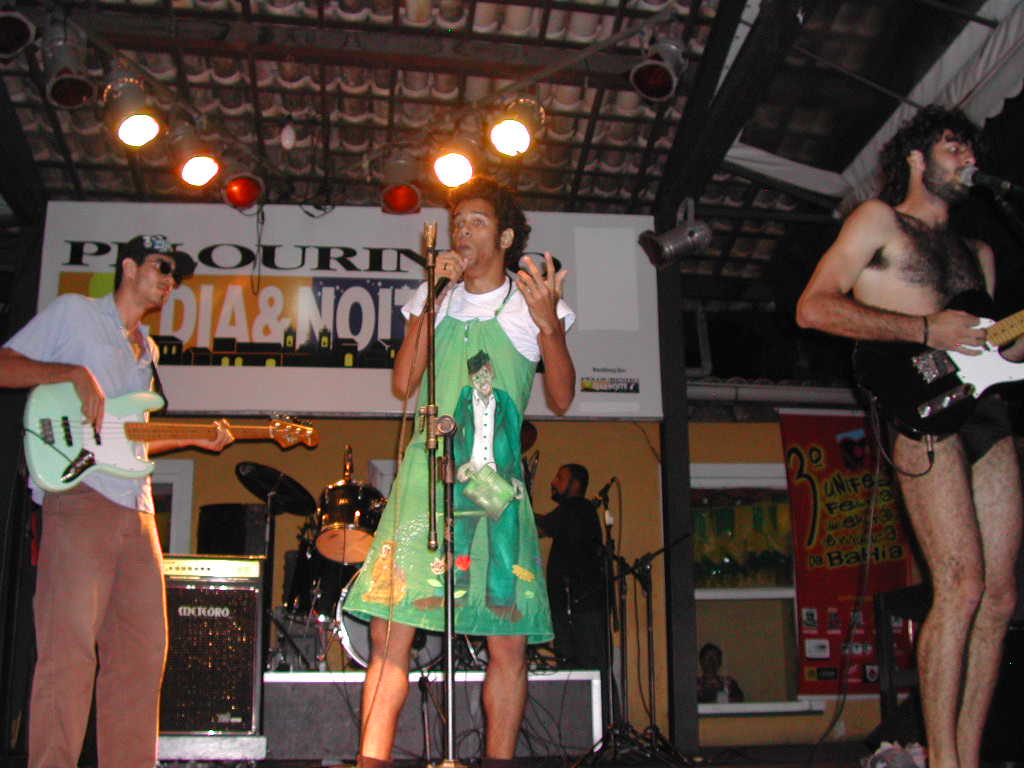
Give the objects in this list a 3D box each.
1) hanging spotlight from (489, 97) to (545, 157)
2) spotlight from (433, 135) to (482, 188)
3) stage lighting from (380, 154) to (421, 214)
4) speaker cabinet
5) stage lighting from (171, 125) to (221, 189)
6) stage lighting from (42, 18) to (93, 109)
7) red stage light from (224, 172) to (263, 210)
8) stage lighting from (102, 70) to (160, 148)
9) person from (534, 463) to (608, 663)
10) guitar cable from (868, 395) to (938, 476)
[{"bbox_3d":[0.031,-1.174,5.025,0.205,0.320,0.215,-4,-56,17],"label":"hanging spotlight"},{"bbox_3d":[-0.243,-1.095,5.363,0.205,0.320,0.215,-3,-54,14],"label":"spotlight"},{"bbox_3d":[-0.564,-1.037,5.664,0.205,0.320,0.215,2,-44,-9],"label":"stage lighting"},{"bbox_3d":[-1.289,1.098,4.700,0.500,0.710,0.360,3,-14,-11],"label":"speaker cabinet"},{"bbox_3d":[-1.518,-1.111,5.331,0.205,0.320,0.215,14,-55,-45],"label":"stage lighting"},{"bbox_3d":[-1.788,-1.310,4.532,0.215,0.320,0.205,-28,-26,29],"label":"stage lighting"},{"bbox_3d":[-1.353,-1.028,5.598,0.205,0.320,0.215,6,-60,-24],"label":"red stage light"},{"bbox_3d":[-1.672,-1.217,4.927,0.215,0.320,0.205,-44,-35,24],"label":"stage lighting"},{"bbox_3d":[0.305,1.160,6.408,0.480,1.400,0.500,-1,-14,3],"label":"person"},{"bbox_3d":[0.952,0.128,2.749,0.170,0.205,0.100,-4,-14,17],"label":"guitar cable"}]

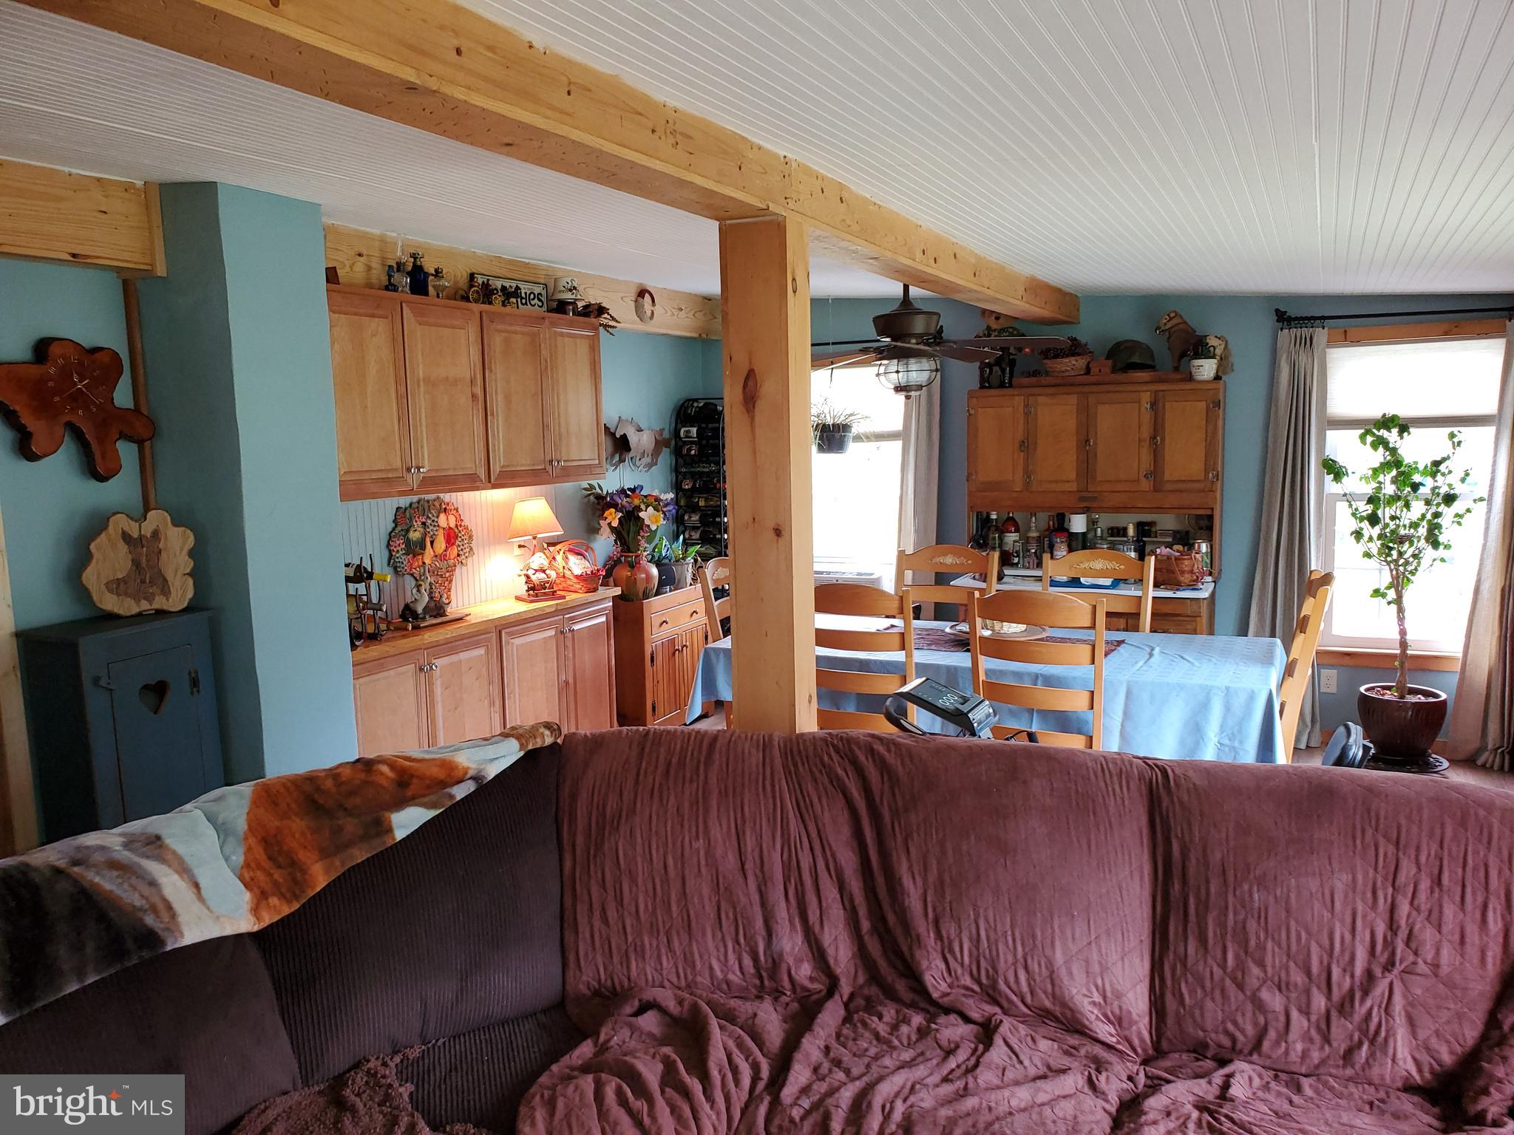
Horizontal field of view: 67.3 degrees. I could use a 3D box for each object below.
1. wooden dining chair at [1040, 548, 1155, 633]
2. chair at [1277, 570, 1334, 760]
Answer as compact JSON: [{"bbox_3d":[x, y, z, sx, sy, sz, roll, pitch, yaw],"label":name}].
[{"bbox_3d":[1.367,0.481,4.779,0.470,1.070,0.520,2,8,28],"label":"wooden dining chair"},{"bbox_3d":[1.853,0.544,4.294,0.530,1.070,0.475,2,8,24],"label":"chair"}]

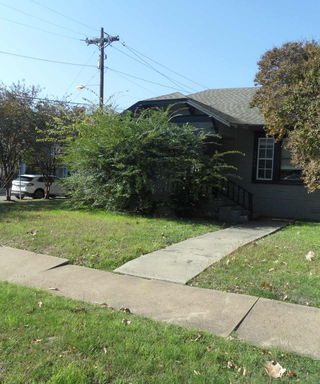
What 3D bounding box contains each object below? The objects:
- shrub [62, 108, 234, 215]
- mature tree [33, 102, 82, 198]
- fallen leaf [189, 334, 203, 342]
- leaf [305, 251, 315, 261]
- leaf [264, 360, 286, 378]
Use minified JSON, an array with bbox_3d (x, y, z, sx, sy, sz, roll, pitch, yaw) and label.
[{"bbox_3d":[-0.459,-1.144,14.644,6.100,3.950,2.800,3,3,25],"label":"shrub"},{"bbox_3d":[-6.040,-2.330,20.715,3.000,5.579,3.000,3,3,25],"label":"mature tree"},{"bbox_3d":[0.333,1.373,3.328,0.125,0.035,0.090,2,3,7],"label":"fallen leaf"},{"bbox_3d":[2.868,1.217,6.809,0.170,0.130,0.100,3,3,23],"label":"leaf"},{"bbox_3d":[0.914,1.401,2.808,0.165,0.065,0.150,3,3,19],"label":"leaf"}]

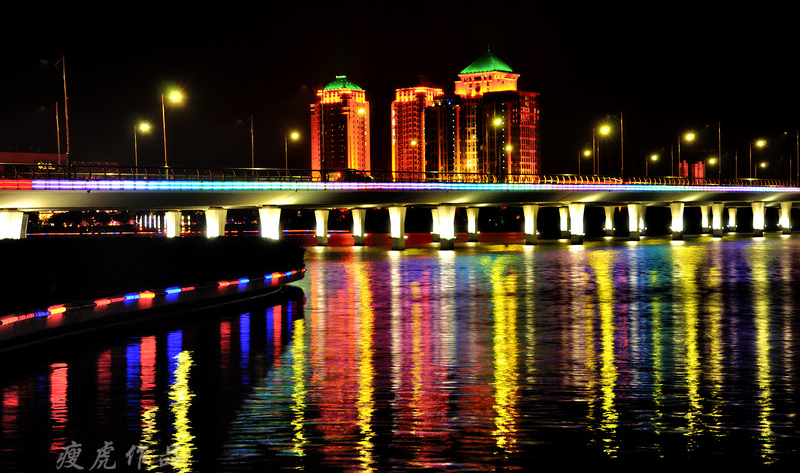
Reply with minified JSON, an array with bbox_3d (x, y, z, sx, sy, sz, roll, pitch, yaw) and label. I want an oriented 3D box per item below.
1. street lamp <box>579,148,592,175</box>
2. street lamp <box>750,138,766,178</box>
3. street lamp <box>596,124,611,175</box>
[{"bbox_3d":[38.700,-13.480,293.780,2.500,9.600,0.400,0,2,37],"label":"street lamp"},{"bbox_3d":[68.920,-13.570,271.310,2.500,9.600,0.400,0,2,37],"label":"street lamp"},{"bbox_3d":[31.720,-12.380,221.080,2.500,9.600,0.400,0,2,36],"label":"street lamp"}]

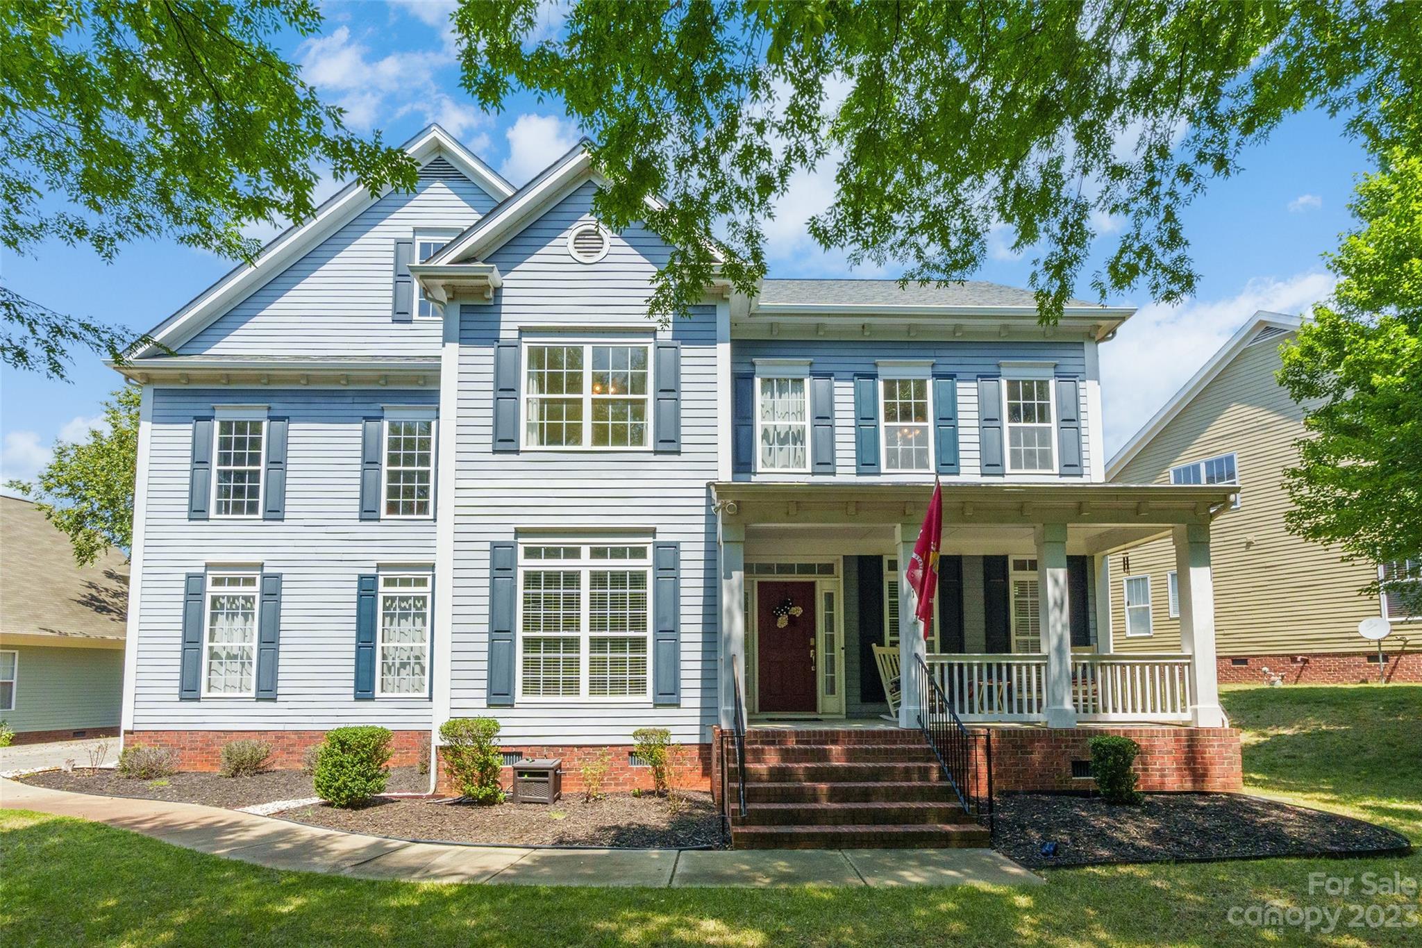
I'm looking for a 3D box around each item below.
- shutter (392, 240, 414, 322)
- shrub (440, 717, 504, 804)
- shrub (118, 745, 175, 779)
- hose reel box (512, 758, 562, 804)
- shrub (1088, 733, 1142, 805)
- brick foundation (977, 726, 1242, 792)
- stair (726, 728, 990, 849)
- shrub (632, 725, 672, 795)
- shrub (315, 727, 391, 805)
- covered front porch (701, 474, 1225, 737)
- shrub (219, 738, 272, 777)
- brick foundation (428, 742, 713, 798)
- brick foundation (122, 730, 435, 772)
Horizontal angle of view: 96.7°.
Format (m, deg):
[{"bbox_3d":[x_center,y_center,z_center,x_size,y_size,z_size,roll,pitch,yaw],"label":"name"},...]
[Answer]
[{"bbox_3d":[-5.673,-3.556,11.640,0.355,1.580,0.050,0,-5,-1],"label":"shutter"},{"bbox_3d":[-3.061,3.666,8.080,0.780,1.080,0.720,0,-5,-1],"label":"shrub"},{"bbox_3d":[-9.730,4.930,10.920,0.880,0.560,0.740,0,-7,-1],"label":"shrub"},{"bbox_3d":[-2.280,4.000,8.240,0.540,0.470,0.460,0,-7,-1],"label":"hose reel box"},{"bbox_3d":[4.569,3.337,7.120,0.560,0.780,0.520,0,-5,-1],"label":"shrub"},{"bbox_3d":[4.640,3.350,7.560,3.200,0.700,0.400,0,-7,-1],"label":"brick foundation"},{"bbox_3d":[1.450,3.280,6.720,2.480,0.880,1.220,0,-7,-1],"label":"stair"},{"bbox_3d":[-0.759,3.705,8.150,0.520,0.860,0.480,0,-5,-1],"label":"shrub"},{"bbox_3d":[-4.628,3.777,8.150,0.930,1.000,0.900,0,-5,-1],"label":"shrub"},{"bbox_3d":[3.116,1.674,8.500,6.150,3.000,2.200,0,-5,-1],"label":"covered front porch"},{"bbox_3d":[-8.040,4.910,10.960,0.820,0.610,0.720,0,-7,-1],"label":"shrub"},{"bbox_3d":[-1.860,4.100,8.860,3.910,0.680,0.320,0,-7,-1],"label":"brick foundation"},{"bbox_3d":[-7.840,5.000,11.550,5.540,0.720,0.320,0,-7,-1],"label":"brick foundation"}]

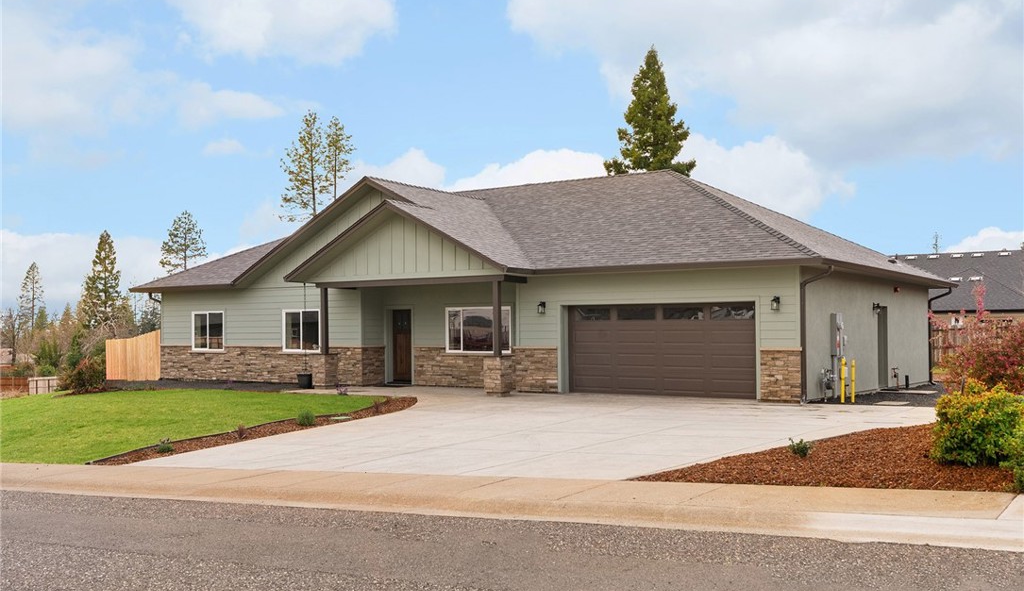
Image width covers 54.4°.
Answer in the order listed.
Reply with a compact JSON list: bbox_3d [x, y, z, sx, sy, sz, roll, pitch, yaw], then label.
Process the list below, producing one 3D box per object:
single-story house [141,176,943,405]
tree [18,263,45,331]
[{"bbox_3d":[0.353,-0.440,30.346,21.820,6.220,14.250,-2,-3,35],"label":"single-story house"},{"bbox_3d":[-67.567,2.672,140.000,3.800,14.800,3.800,-2,-3,35],"label":"tree"}]

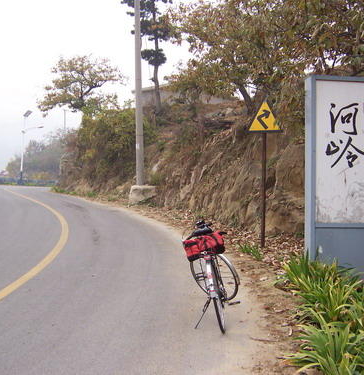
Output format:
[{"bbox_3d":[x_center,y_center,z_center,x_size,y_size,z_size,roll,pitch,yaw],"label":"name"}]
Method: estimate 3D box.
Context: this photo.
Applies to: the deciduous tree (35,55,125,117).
[{"bbox_3d":[-6.325,-6.325,30.000,5.600,4.100,5.000,1,-1,0],"label":"deciduous tree"}]

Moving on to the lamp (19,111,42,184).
[{"bbox_3d":[-13.825,-3.623,43.500,2.150,6.750,0.900,0,-1,18],"label":"lamp"}]

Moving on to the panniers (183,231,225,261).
[{"bbox_3d":[0.206,0.552,4.500,0.360,0.190,0.300,-13,1,5],"label":"panniers"}]

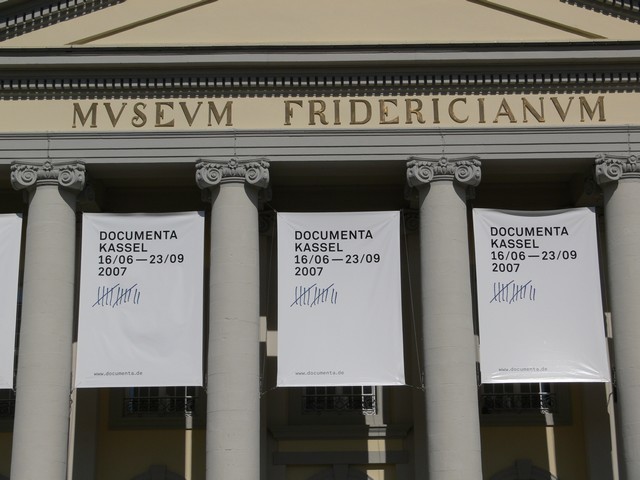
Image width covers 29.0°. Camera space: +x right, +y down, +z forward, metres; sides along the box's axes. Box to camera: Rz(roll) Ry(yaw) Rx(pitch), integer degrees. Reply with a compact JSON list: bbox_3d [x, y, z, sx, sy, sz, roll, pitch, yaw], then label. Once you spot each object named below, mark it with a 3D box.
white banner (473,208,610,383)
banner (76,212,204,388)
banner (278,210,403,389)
[{"bbox_3d":[4.754,1.161,26.705,2.700,3.870,0.080,-1,-16,0],"label":"white banner"},{"bbox_3d":[-3.839,1.255,26.713,2.700,3.870,0.080,-1,-16,0],"label":"banner"},{"bbox_3d":[0.441,1.235,26.726,2.700,3.870,0.080,-1,-16,0],"label":"banner"}]

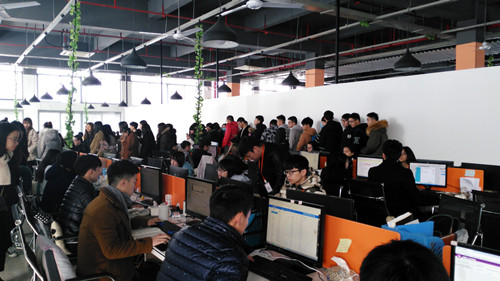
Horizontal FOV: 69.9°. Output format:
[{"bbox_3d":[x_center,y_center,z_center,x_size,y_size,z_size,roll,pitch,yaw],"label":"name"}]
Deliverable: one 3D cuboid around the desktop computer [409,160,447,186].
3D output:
[{"bbox_3d":[2.146,0.428,4.266,0.150,0.350,0.450,-5,6,-44],"label":"desktop computer"}]

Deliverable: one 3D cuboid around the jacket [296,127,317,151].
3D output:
[{"bbox_3d":[1.187,0.069,7.450,0.360,0.700,0.500,1,2,18],"label":"jacket"}]

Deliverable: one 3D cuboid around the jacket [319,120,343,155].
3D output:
[{"bbox_3d":[1.451,0.009,6.450,0.520,0.750,0.360,-1,3,-23],"label":"jacket"}]

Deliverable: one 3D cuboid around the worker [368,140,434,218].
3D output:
[{"bbox_3d":[1.673,0.686,3.933,0.800,1.390,0.580,-5,5,-38],"label":"worker"}]

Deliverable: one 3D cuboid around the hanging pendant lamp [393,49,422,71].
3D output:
[{"bbox_3d":[2.384,-1.225,5.400,0.380,0.300,0.380,-2,3,-39],"label":"hanging pendant lamp"}]

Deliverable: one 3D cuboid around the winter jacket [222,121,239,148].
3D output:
[{"bbox_3d":[-0.490,-0.155,9.000,0.500,0.700,0.380,-3,3,-41],"label":"winter jacket"}]

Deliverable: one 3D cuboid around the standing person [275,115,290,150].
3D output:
[{"bbox_3d":[0.765,0.268,8.233,0.360,1.680,0.500,1,4,28],"label":"standing person"}]

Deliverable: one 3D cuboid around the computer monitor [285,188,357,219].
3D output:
[{"bbox_3d":[0.457,0.545,2.342,0.150,0.400,0.510,-5,5,-42],"label":"computer monitor"}]

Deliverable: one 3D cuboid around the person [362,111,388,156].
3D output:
[{"bbox_3d":[2.157,0.381,6.200,0.420,1.770,0.520,1,3,37],"label":"person"}]

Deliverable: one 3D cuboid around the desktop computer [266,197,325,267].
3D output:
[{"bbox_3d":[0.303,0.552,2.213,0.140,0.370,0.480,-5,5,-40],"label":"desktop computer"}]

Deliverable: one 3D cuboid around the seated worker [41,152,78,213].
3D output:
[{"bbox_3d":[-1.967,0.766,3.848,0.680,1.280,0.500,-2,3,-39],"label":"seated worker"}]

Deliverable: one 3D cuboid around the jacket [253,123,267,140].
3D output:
[{"bbox_3d":[0.256,-0.072,8.837,0.320,0.720,0.480,1,4,28],"label":"jacket"}]

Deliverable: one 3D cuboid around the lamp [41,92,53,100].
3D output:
[{"bbox_3d":[-6.353,-1.399,11.200,0.380,0.280,0.380,-2,3,-39],"label":"lamp"}]

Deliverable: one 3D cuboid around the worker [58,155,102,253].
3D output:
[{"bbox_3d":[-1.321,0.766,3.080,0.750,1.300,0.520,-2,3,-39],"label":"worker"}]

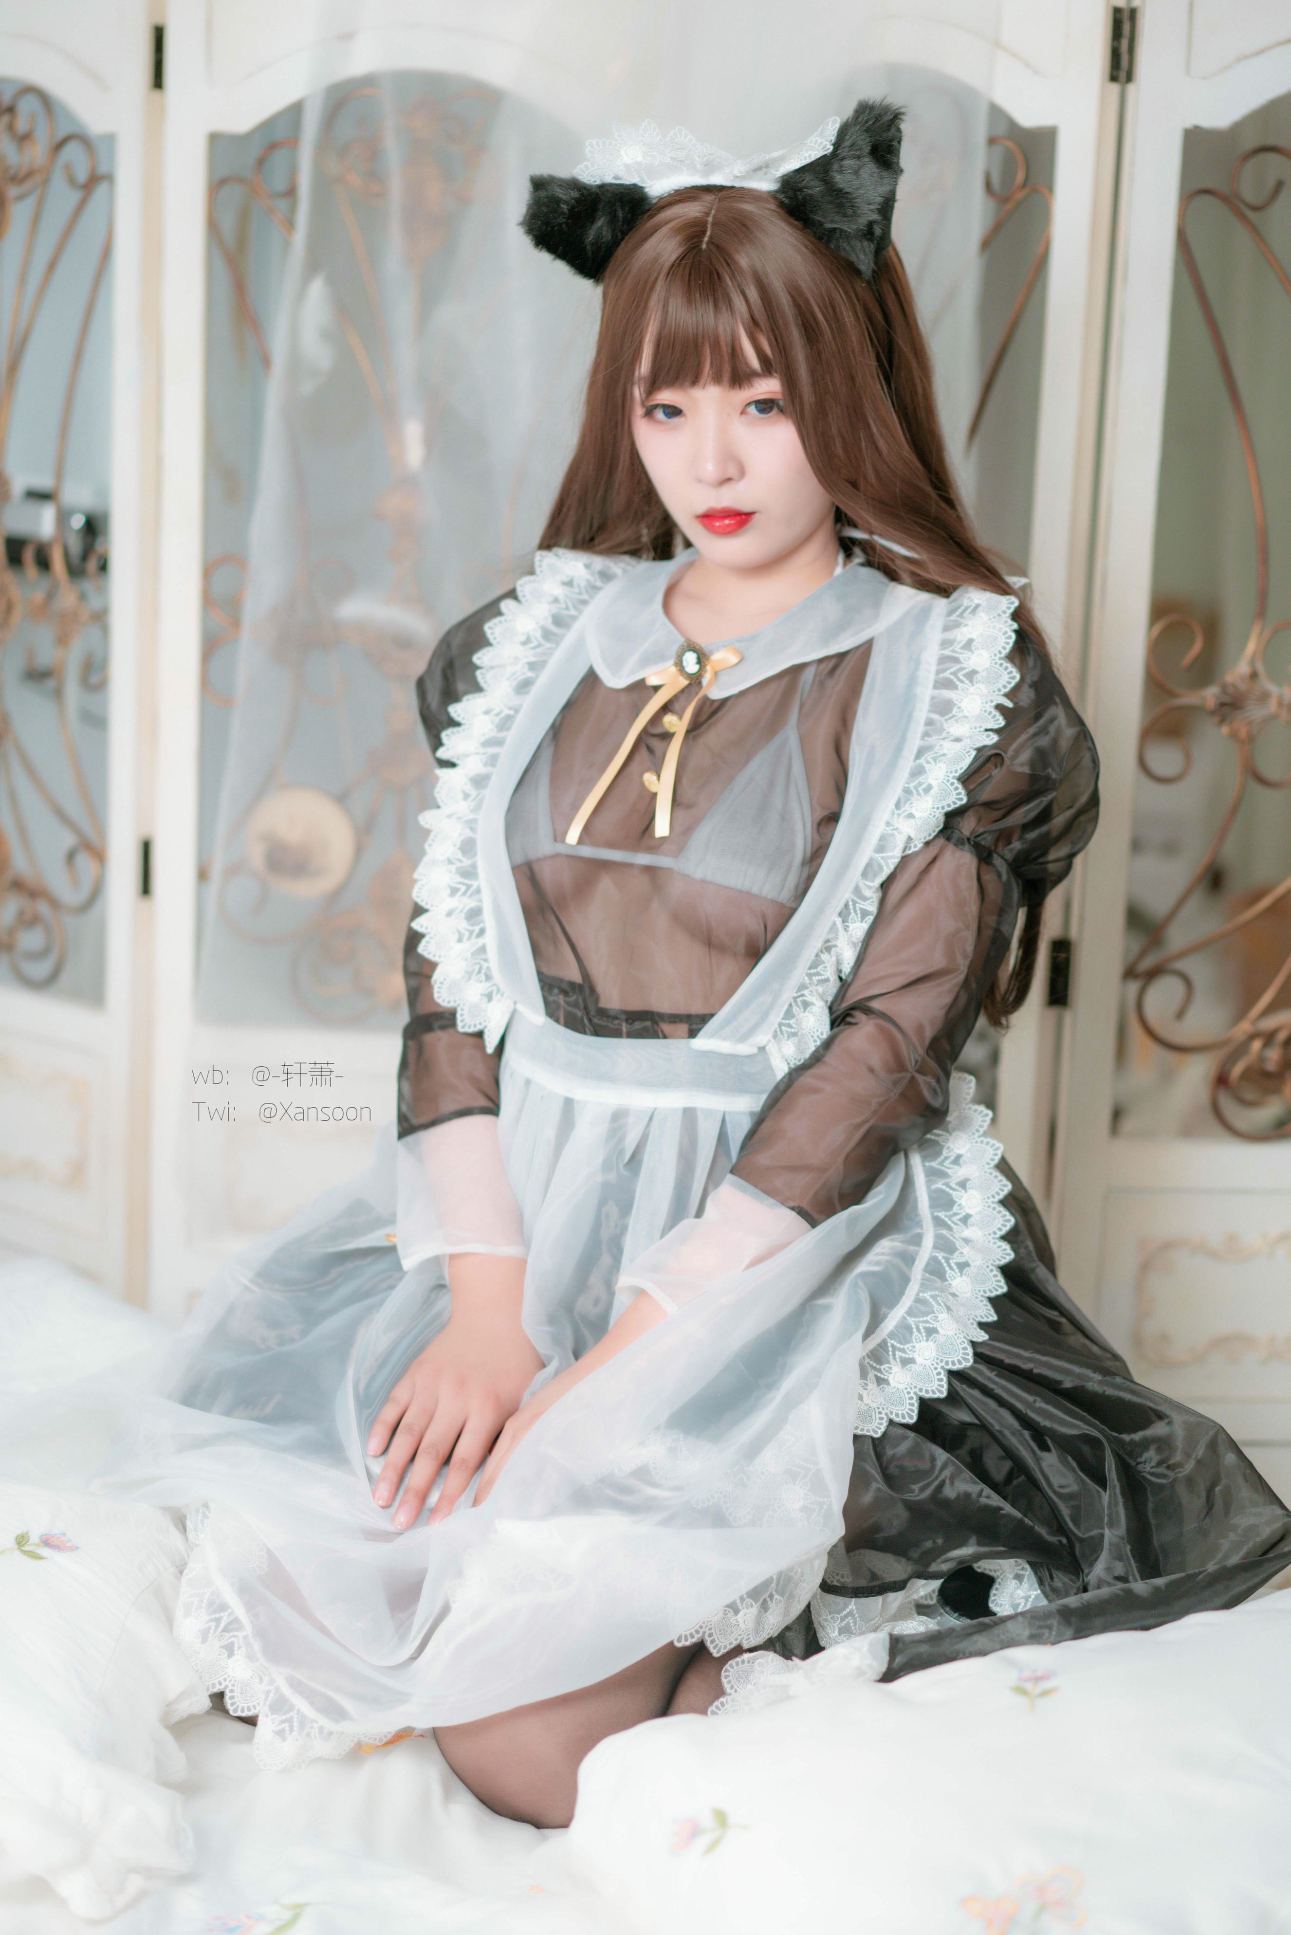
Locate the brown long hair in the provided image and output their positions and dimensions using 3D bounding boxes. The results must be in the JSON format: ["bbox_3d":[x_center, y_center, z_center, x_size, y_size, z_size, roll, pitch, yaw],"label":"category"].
[{"bbox_3d":[0.101,-0.238,2.015,0.284,0.560,0.273,8,11,27],"label":"brown long hair"}]

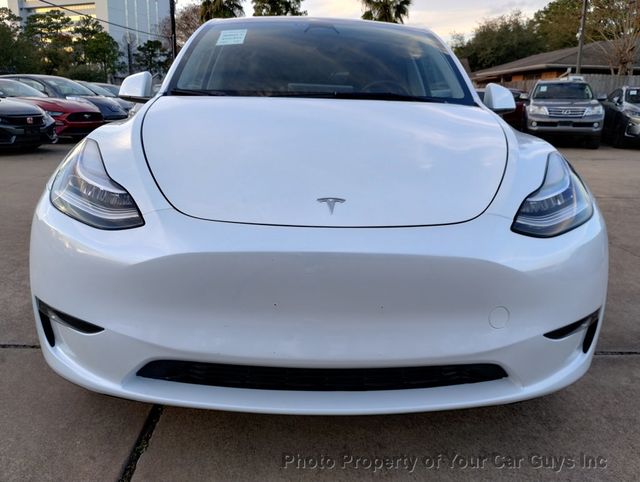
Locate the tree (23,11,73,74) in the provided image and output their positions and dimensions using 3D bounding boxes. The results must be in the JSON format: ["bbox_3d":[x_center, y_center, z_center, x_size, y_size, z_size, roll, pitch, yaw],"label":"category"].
[{"bbox_3d":[-19.756,-13.216,38.298,3.510,7.060,3.510,-6,16,-26],"label":"tree"}]

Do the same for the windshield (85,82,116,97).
[{"bbox_3d":[-8.170,-5.639,19.300,0.750,0.480,1.360,10,17,29],"label":"windshield"}]

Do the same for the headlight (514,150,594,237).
[{"bbox_3d":[0.725,-0.166,1.731,0.370,0.240,0.480,1,15,-2],"label":"headlight"}]

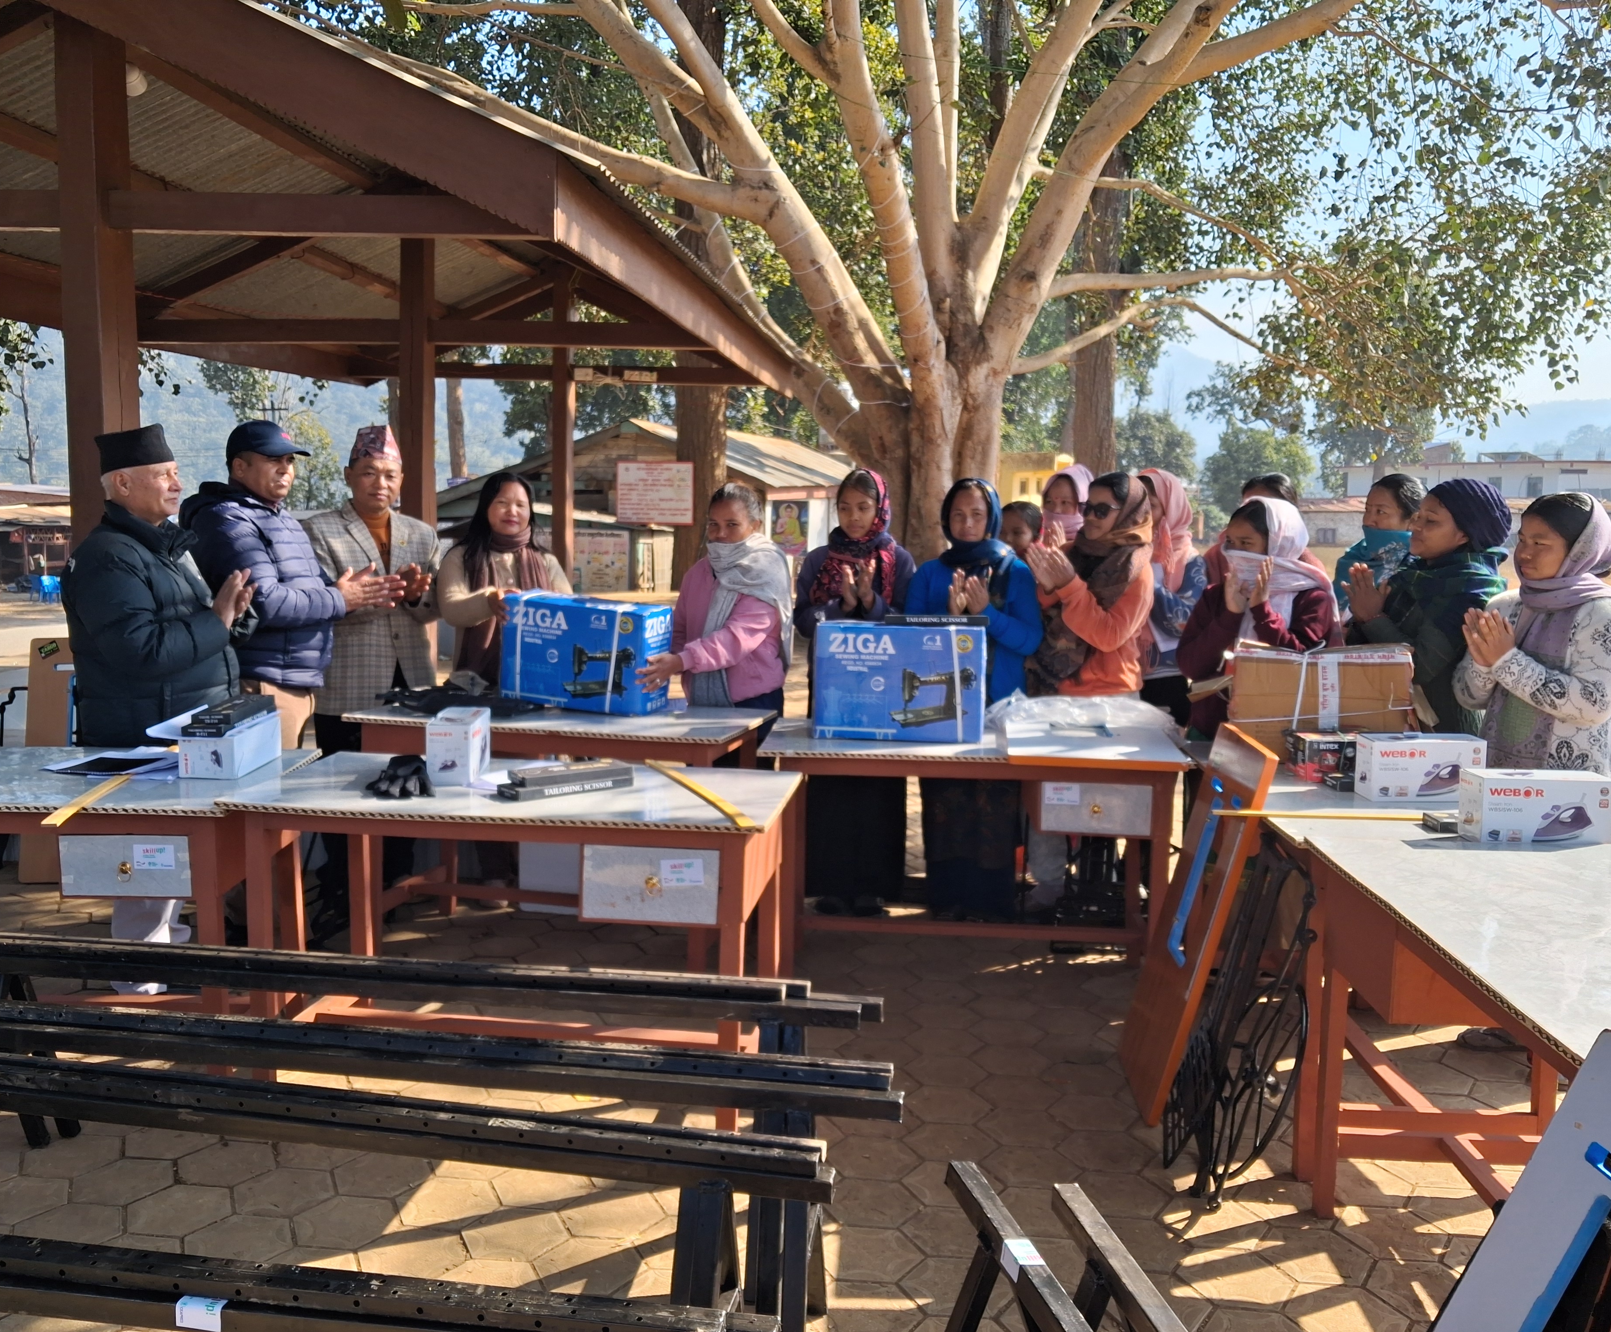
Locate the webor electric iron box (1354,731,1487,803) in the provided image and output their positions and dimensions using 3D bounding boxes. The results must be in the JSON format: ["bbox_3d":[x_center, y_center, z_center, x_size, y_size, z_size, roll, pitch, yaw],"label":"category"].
[{"bbox_3d":[1.523,0.251,3.430,0.290,0.140,0.100,1,6,-9],"label":"webor electric iron box"}]

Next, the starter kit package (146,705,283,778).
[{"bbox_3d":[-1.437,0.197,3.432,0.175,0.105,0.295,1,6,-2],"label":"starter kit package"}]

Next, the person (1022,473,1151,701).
[{"bbox_3d":[1.011,0.098,4.958,0.420,1.590,0.460,-4,8,-40],"label":"person"}]

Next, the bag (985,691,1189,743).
[{"bbox_3d":[0.846,0.157,4.267,0.600,0.120,0.360,2,6,5],"label":"bag"}]

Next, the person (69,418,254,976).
[{"bbox_3d":[-1.883,0.122,4.029,0.460,1.625,0.520,4,6,20],"label":"person"}]

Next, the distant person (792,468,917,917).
[{"bbox_3d":[0.181,0.080,5.040,0.470,1.578,0.420,2,6,3],"label":"distant person"}]

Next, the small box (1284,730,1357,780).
[{"bbox_3d":[1.400,0.241,3.732,0.155,0.090,0.165,1,6,0],"label":"small box"}]

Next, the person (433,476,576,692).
[{"bbox_3d":[-1.072,0.077,4.988,0.500,1.555,0.450,0,6,-15],"label":"person"}]

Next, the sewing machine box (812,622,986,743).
[{"bbox_3d":[0.288,0.043,4.175,0.495,0.330,0.215,2,6,6],"label":"sewing machine box"}]

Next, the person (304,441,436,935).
[{"bbox_3d":[-1.408,0.065,4.484,0.490,1.668,0.380,-1,6,-18],"label":"person"}]

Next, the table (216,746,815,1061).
[{"bbox_3d":[-0.657,0.664,3.299,1.200,0.760,0.640,2,6,5],"label":"table"}]

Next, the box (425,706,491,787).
[{"bbox_3d":[-0.851,0.194,3.395,0.108,0.145,0.270,1,6,-5],"label":"box"}]

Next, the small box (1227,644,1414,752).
[{"bbox_3d":[1.440,0.112,3.944,0.470,0.305,0.250,3,6,11],"label":"small box"}]

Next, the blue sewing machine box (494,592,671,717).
[{"bbox_3d":[-0.725,-0.043,4.611,0.500,0.335,0.225,7,9,18],"label":"blue sewing machine box"}]

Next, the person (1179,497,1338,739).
[{"bbox_3d":[1.443,0.219,4.428,0.470,1.509,0.500,-4,8,-41],"label":"person"}]

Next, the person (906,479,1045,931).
[{"bbox_3d":[0.600,0.106,5.011,0.500,1.555,0.420,3,6,8],"label":"person"}]

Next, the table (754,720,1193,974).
[{"bbox_3d":[0.469,0.596,4.184,1.200,0.760,0.640,2,6,3],"label":"table"}]

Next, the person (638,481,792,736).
[{"bbox_3d":[-0.298,0.106,4.944,0.500,1.521,0.520,6,8,37],"label":"person"}]

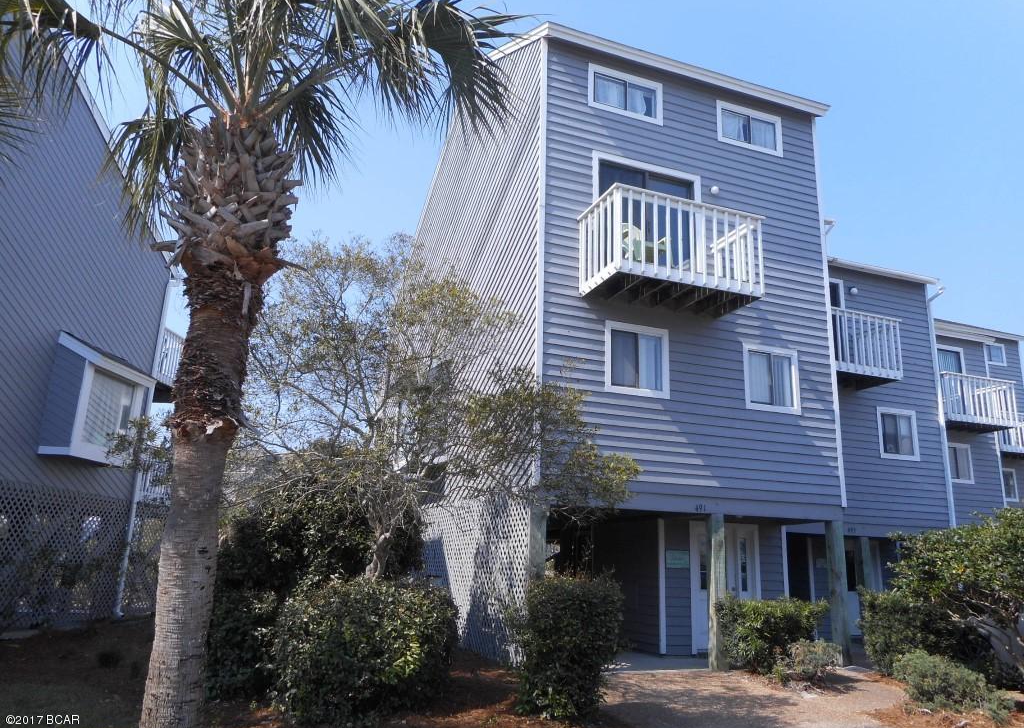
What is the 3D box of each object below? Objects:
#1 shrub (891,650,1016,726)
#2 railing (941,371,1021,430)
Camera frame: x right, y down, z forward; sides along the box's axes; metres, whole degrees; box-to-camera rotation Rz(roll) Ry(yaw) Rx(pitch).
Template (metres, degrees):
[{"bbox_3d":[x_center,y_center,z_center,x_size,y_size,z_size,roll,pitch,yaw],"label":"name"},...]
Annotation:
[{"bbox_3d":[4.823,3.510,8.243,1.000,0.620,1.350,7,-15,-21],"label":"shrub"},{"bbox_3d":[11.608,1.062,18.969,2.511,1.237,1.163,7,-15,-21],"label":"railing"}]

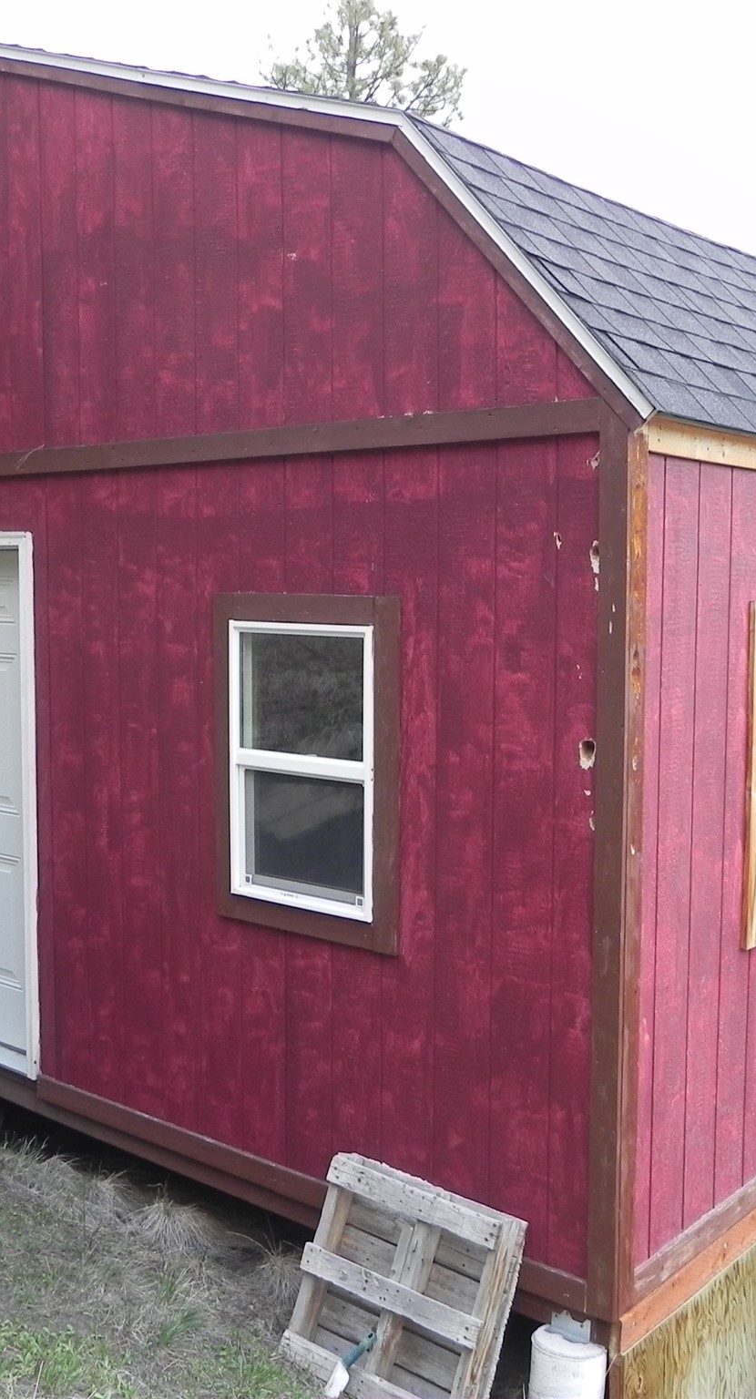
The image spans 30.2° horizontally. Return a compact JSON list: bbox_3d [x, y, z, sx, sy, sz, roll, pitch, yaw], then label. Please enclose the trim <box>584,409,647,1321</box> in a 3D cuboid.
[{"bbox_3d":[0.644,0.471,3.781,0.090,2.460,0.108,5,7,40],"label":"trim"}]

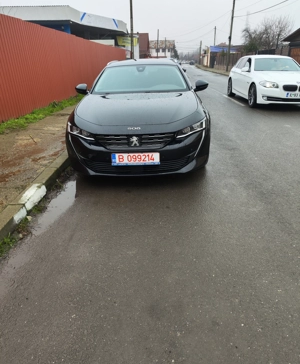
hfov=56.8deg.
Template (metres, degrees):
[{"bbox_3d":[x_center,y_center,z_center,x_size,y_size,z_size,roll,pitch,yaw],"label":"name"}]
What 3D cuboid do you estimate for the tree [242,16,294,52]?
[{"bbox_3d":[13.271,-16.183,32.344,5.900,5.792,5.500,7,25,19],"label":"tree"}]

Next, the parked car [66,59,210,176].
[{"bbox_3d":[-0.105,-1.463,5.083,1.900,1.420,4.780,-1,24,2],"label":"parked car"}]

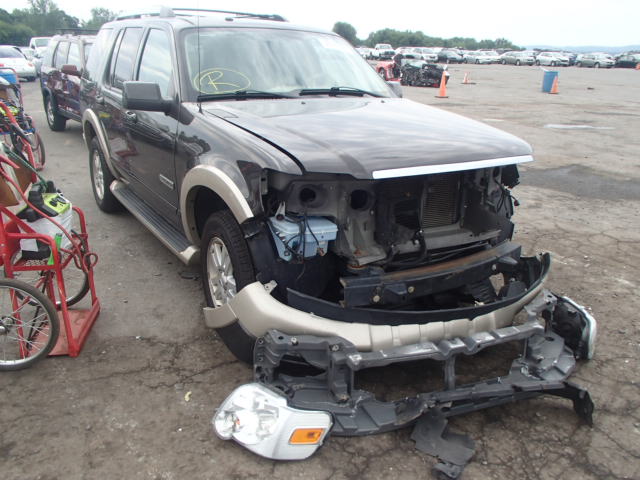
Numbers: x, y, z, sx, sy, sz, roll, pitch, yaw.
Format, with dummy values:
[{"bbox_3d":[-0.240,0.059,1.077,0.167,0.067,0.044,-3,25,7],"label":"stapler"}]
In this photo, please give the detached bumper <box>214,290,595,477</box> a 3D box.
[{"bbox_3d":[0.499,0.583,2.342,1.830,0.330,0.750,-5,21,-16],"label":"detached bumper"}]

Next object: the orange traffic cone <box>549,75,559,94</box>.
[{"bbox_3d":[9.347,-6.198,20.639,0.380,0.700,0.380,1,20,0],"label":"orange traffic cone"}]

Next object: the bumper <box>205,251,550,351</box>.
[{"bbox_3d":[0.420,0.358,2.747,1.920,0.430,0.660,-8,22,-22],"label":"bumper"}]

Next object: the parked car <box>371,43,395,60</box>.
[{"bbox_3d":[8.820,-25.919,71.970,1.980,1.950,5.600,-2,20,-7],"label":"parked car"}]

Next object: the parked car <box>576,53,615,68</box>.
[{"bbox_3d":[28.666,-18.765,54.032,1.800,1.450,4.650,0,20,-2],"label":"parked car"}]

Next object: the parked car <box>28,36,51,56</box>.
[{"bbox_3d":[-24.112,-16.626,45.663,2.000,2.100,5.400,-9,22,-23],"label":"parked car"}]

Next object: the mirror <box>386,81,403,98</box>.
[{"bbox_3d":[0.522,-1.173,4.028,0.270,0.180,0.140,-13,24,-32],"label":"mirror"}]

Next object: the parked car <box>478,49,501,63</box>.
[{"bbox_3d":[20.957,-22.422,63.694,1.800,1.460,4.600,0,20,-2],"label":"parked car"}]

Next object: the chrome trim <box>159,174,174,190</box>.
[{"bbox_3d":[-0.909,-0.346,3.081,0.015,0.045,0.235,-13,24,-32],"label":"chrome trim"}]

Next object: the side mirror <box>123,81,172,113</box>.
[{"bbox_3d":[-1.002,-0.839,3.034,0.270,0.180,0.140,-13,24,-32],"label":"side mirror"}]

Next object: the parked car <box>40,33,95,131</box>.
[{"bbox_3d":[-3.549,-2.720,9.224,1.780,1.750,4.650,-15,25,-36],"label":"parked car"}]

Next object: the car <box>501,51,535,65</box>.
[{"bbox_3d":[22.866,-21.030,59.932,1.780,1.460,4.600,-2,20,-7],"label":"car"}]

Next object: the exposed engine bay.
[{"bbox_3d":[0.404,-0.163,2.852,1.520,0.620,0.700,-13,24,-32],"label":"exposed engine bay"}]

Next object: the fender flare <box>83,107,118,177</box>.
[{"bbox_3d":[-2.086,-0.946,4.798,0.100,0.530,1.070,-13,24,-32],"label":"fender flare"}]

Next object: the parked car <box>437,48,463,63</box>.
[{"bbox_3d":[15.906,-22.315,63.115,1.800,1.550,4.500,0,20,-2],"label":"parked car"}]

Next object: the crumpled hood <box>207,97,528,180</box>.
[{"bbox_3d":[0.306,-0.589,2.846,1.520,0.260,1.320,-12,23,-32],"label":"crumpled hood"}]

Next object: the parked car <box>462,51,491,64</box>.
[{"bbox_3d":[19.506,-22.172,62.920,1.780,1.450,4.650,-2,20,-7],"label":"parked car"}]

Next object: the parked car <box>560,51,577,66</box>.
[{"bbox_3d":[29.444,-21.272,60.778,1.800,1.500,4.600,0,20,-2],"label":"parked car"}]

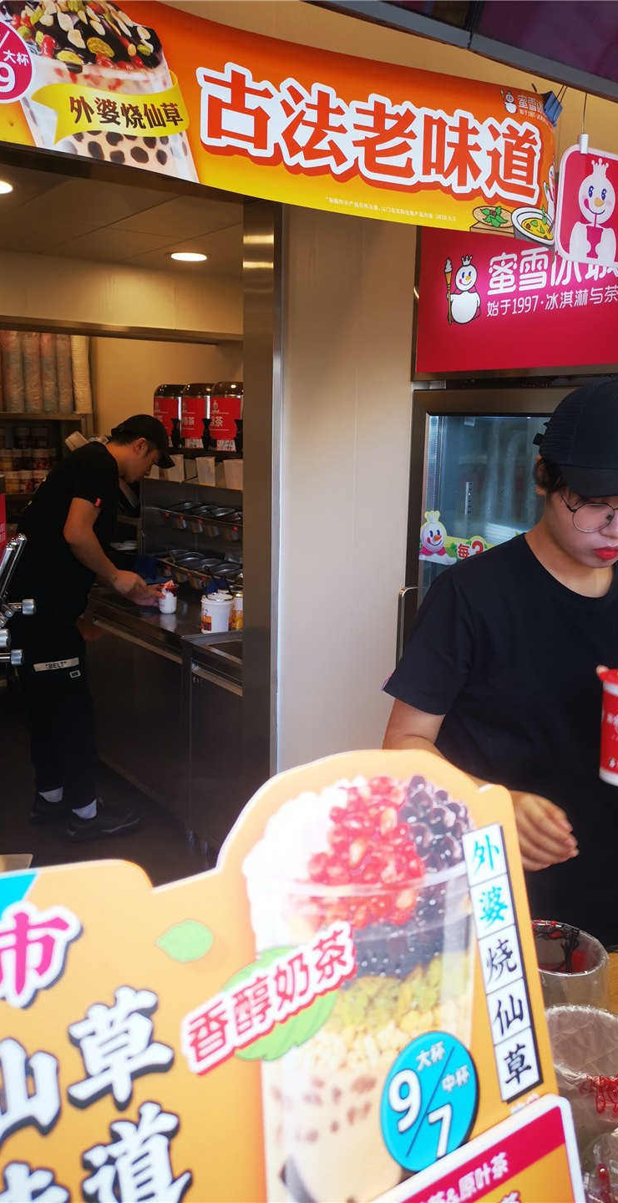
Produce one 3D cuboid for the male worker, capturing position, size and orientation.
[{"bbox_3d":[-0.831,0.086,3.558,0.600,1.580,0.480,-6,13,-30],"label":"male worker"}]

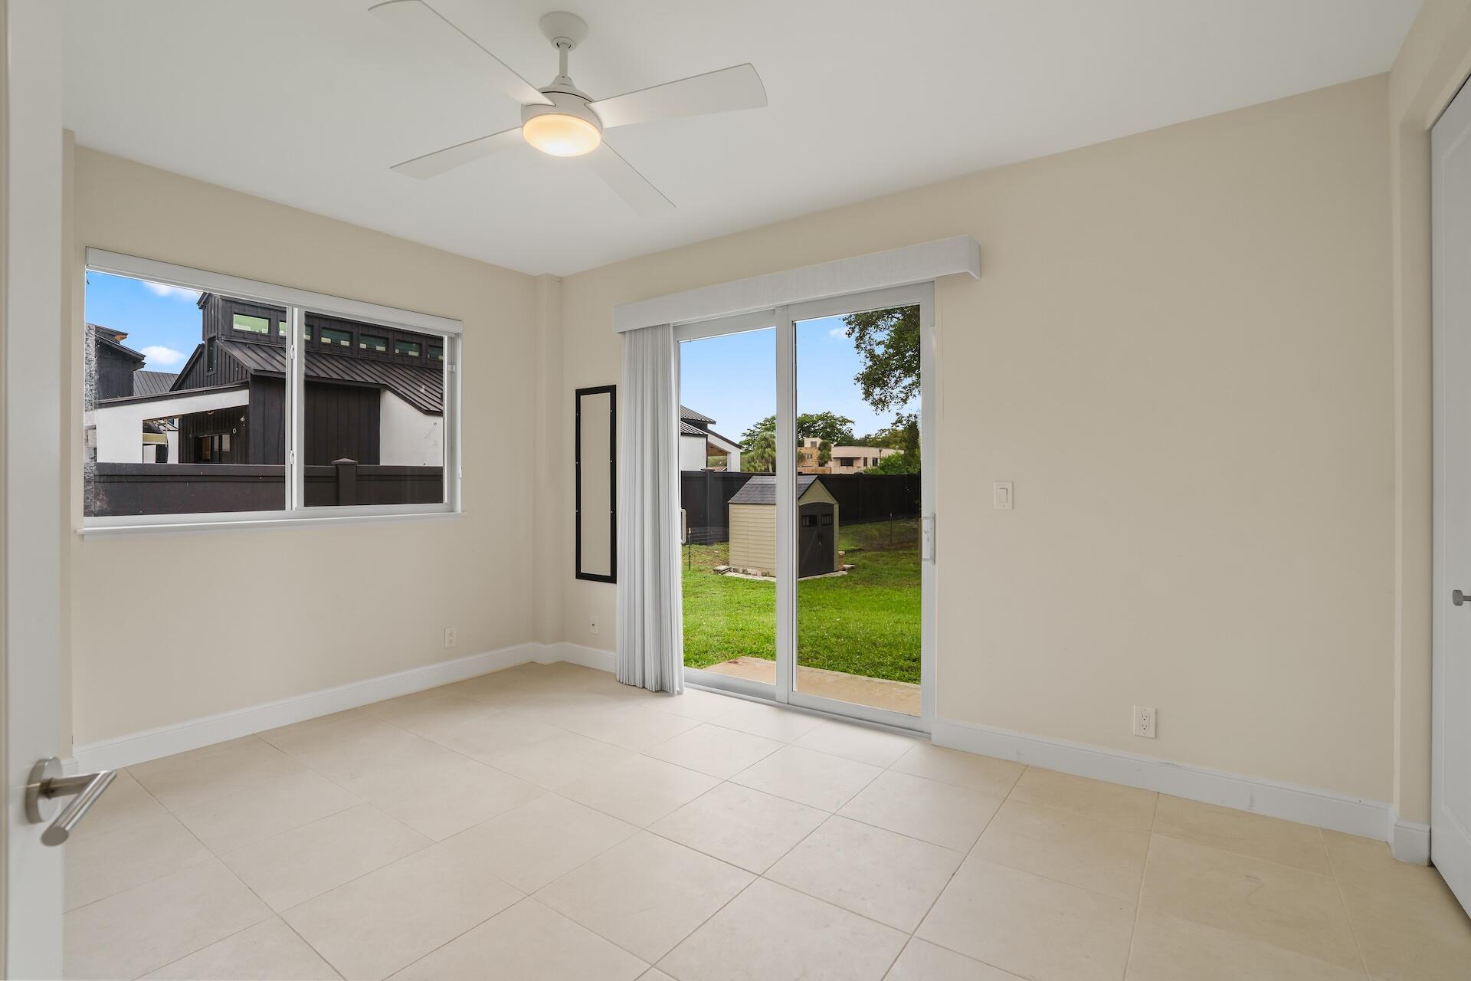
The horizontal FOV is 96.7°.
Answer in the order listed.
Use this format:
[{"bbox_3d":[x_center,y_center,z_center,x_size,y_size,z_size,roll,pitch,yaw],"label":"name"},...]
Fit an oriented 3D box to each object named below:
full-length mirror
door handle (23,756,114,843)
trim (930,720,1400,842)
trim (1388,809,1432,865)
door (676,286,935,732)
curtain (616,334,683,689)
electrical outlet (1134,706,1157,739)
[{"bbox_3d":[-0.922,-0.039,4.319,0.370,1.281,0.020,0,1,33],"label":"full-length mirror"},{"bbox_3d":[-0.694,0.322,0.671,0.063,0.065,0.164,0,1,-29],"label":"door handle"},{"bbox_3d":[1.615,1.154,2.714,1.581,0.130,0.018,0,1,33],"label":"trim"},{"bbox_3d":[2.261,1.157,2.197,0.099,0.135,0.111,0,1,33],"label":"trim"},{"bbox_3d":[0.288,0.097,3.621,1.630,2.223,0.109,0,1,33],"label":"door"},{"bbox_3d":[-0.523,0.088,3.966,0.484,2.213,0.104,0,1,33],"label":"curtain"},{"bbox_3d":[1.675,0.949,2.675,0.077,0.126,0.010,0,1,33],"label":"electrical outlet"}]

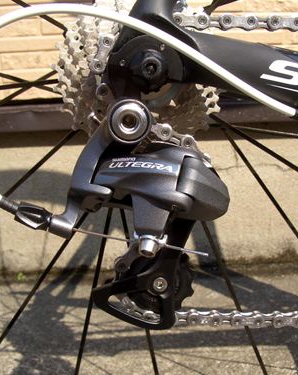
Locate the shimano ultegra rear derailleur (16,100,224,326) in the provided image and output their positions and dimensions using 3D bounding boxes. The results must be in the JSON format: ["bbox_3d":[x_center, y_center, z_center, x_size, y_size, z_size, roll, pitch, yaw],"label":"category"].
[{"bbox_3d":[-0.012,0.017,0.241,0.101,0.120,0.055,-2,11,-12],"label":"shimano ultegra rear derailleur"}]

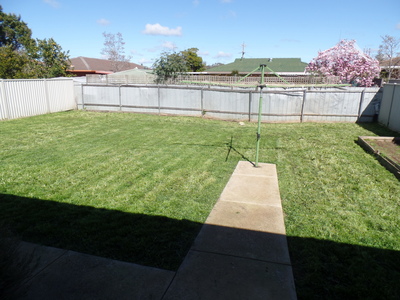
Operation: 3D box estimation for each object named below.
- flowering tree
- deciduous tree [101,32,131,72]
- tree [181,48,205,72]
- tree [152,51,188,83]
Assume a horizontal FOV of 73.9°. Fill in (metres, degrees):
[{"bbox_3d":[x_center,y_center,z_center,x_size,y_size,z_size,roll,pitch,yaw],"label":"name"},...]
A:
[{"bbox_3d":[11.301,-5.902,21.175,5.190,5.280,4.930,7,15,26],"label":"flowering tree"},{"bbox_3d":[-9.943,-9.967,31.575,3.370,7.430,3.200,-3,14,-16],"label":"deciduous tree"},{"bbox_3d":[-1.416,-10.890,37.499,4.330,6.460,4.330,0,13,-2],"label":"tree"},{"bbox_3d":[-2.422,-6.128,22.704,3.200,4.480,3.200,-1,14,-6],"label":"tree"}]

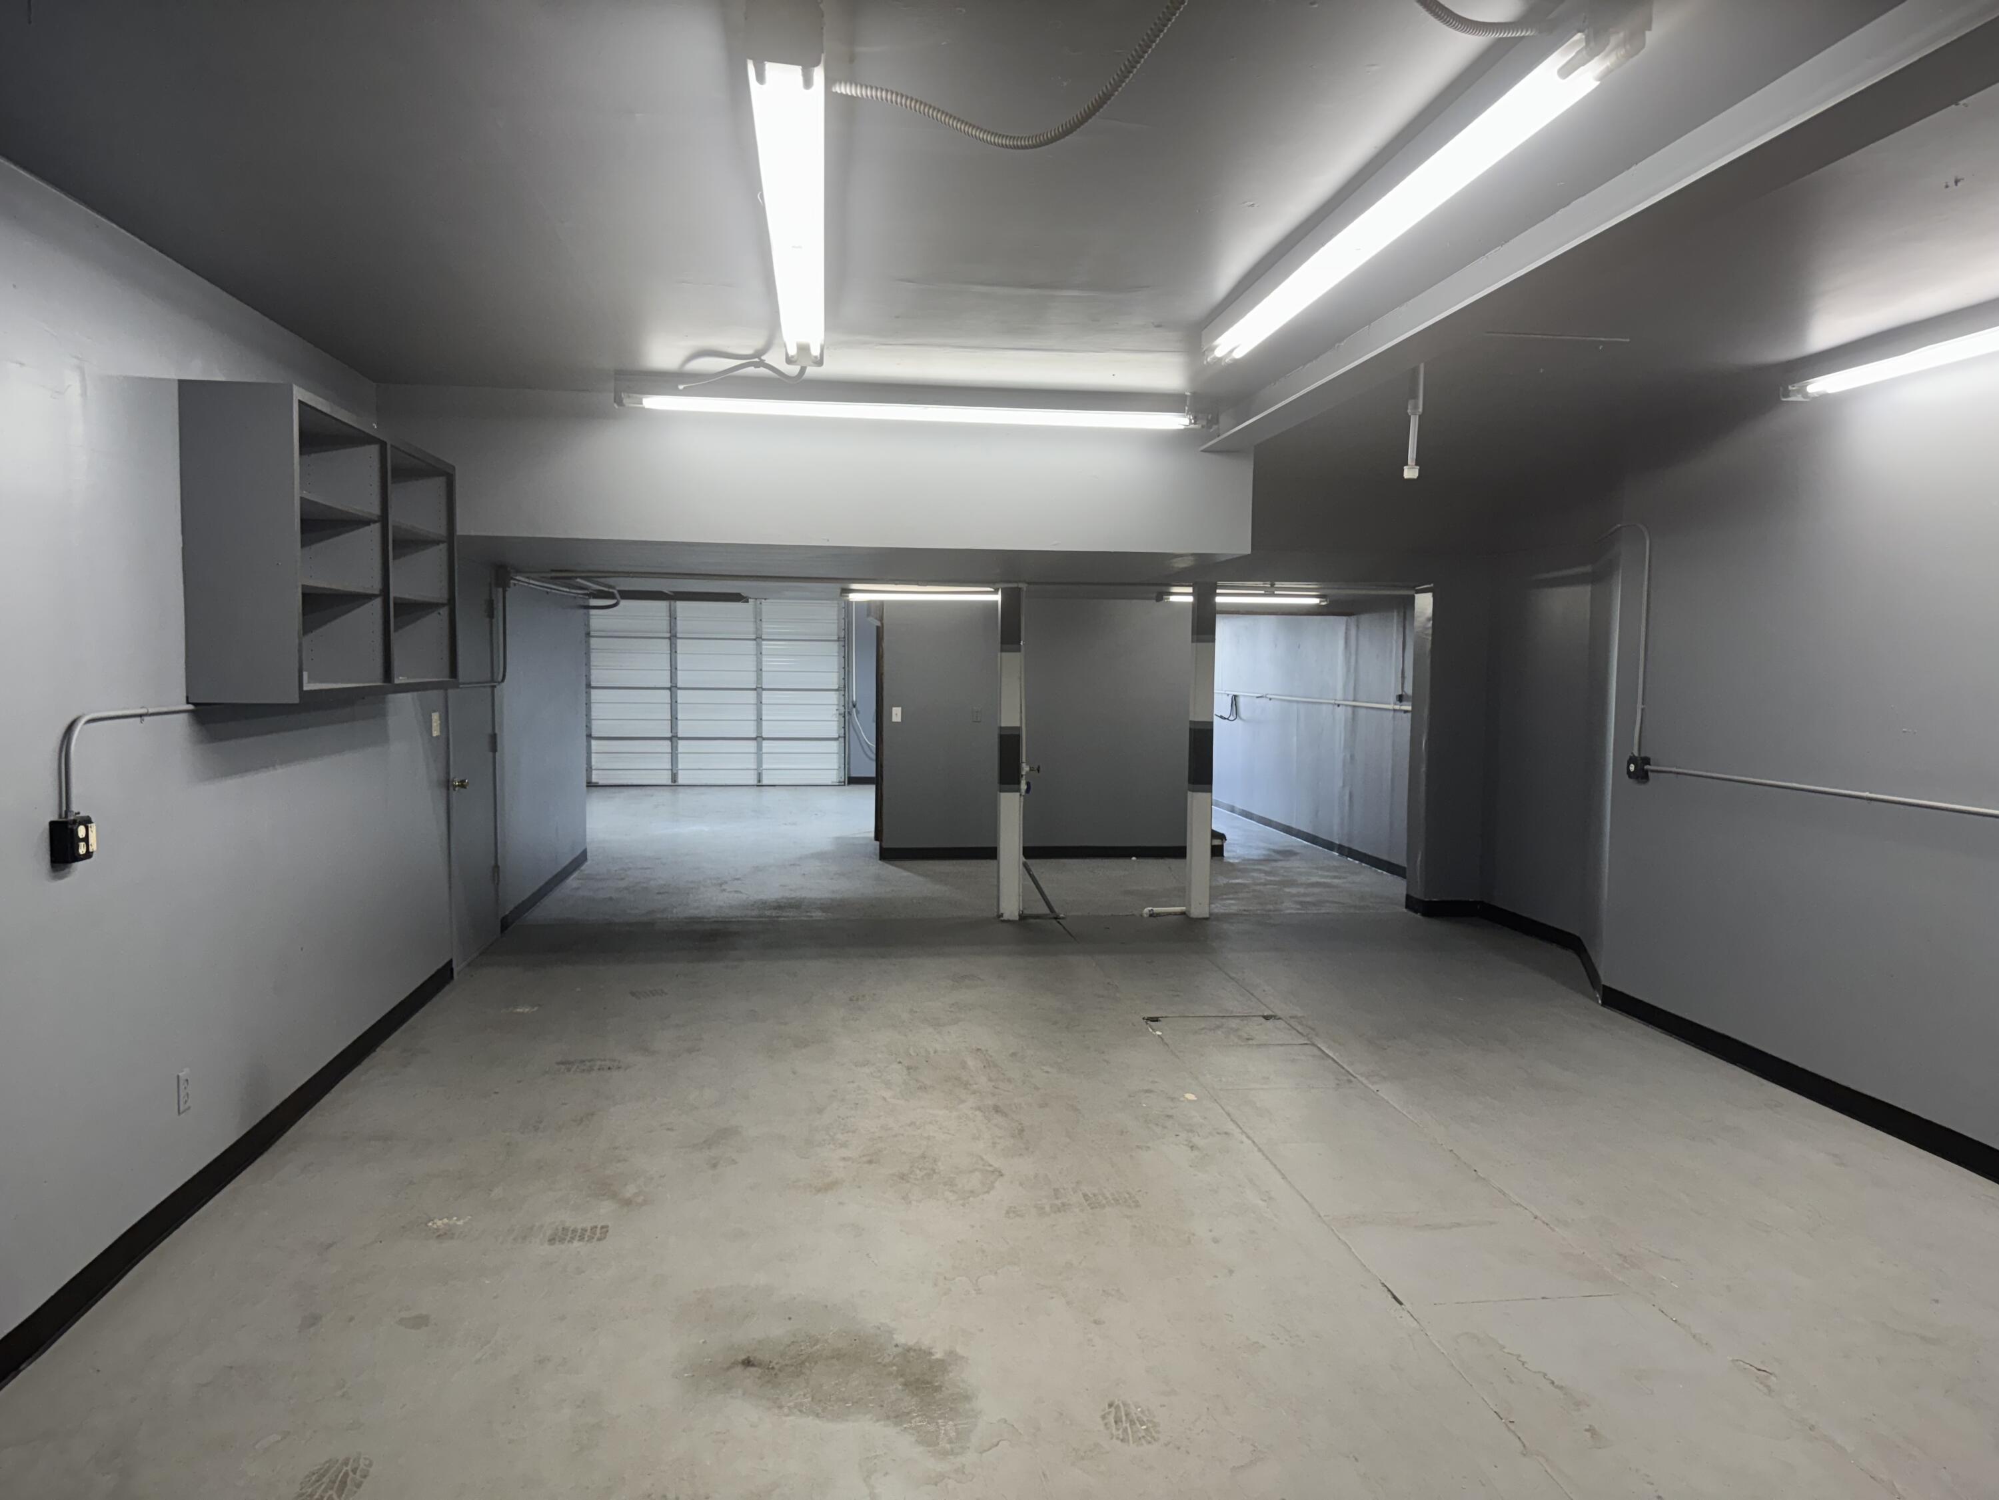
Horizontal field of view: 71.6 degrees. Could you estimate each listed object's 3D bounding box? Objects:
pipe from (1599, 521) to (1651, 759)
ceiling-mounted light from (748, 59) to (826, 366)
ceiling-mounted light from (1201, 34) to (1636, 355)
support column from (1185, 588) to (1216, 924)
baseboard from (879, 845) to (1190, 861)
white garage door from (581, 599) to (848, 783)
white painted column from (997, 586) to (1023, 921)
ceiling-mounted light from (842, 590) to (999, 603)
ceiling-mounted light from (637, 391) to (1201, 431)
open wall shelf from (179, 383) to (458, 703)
[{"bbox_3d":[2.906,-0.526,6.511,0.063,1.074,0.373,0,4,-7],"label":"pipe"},{"bbox_3d":[-0.502,-1.263,3.465,0.130,0.113,2.432,0,4,-7],"label":"ceiling-mounted light"},{"bbox_3d":[0.828,-1.237,3.316,0.123,0.113,2.432,0,4,-5],"label":"ceiling-mounted light"},{"bbox_3d":[1.274,0.021,8.762,0.133,2.078,0.138,0,4,-7],"label":"support column"},{"bbox_3d":[0.405,0.831,11.148,2.724,0.106,0.020,0,4,-7],"label":"baseboard"},{"bbox_3d":[-3.409,-0.729,16.820,3.074,2.332,0.058,0,4,-7],"label":"white garage door"},{"bbox_3d":[0.073,0.019,8.606,0.133,2.075,0.138,0,4,-7],"label":"white painted column"},{"bbox_3d":[-0.472,-1.061,9.554,1.217,0.106,0.116,0,4,-7],"label":"ceiling-mounted light"},{"bbox_3d":[-0.314,-1.407,5.602,2.390,0.121,0.124,0,4,-7],"label":"ceiling-mounted light"},{"bbox_3d":[-2.296,-0.652,4.866,0.314,0.908,1.776,0,4,-7],"label":"open wall shelf"}]

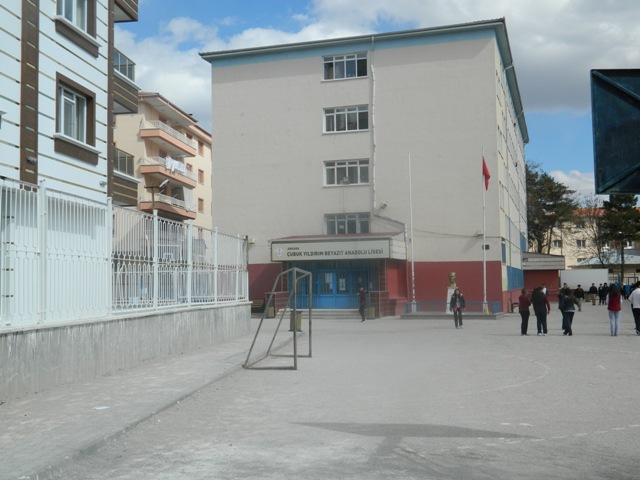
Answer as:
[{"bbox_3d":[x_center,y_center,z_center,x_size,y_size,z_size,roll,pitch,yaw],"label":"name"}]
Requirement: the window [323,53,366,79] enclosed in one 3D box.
[{"bbox_3d":[1.591,-10.858,47.735,2.930,1.565,0.180,-2,-3,17],"label":"window"}]

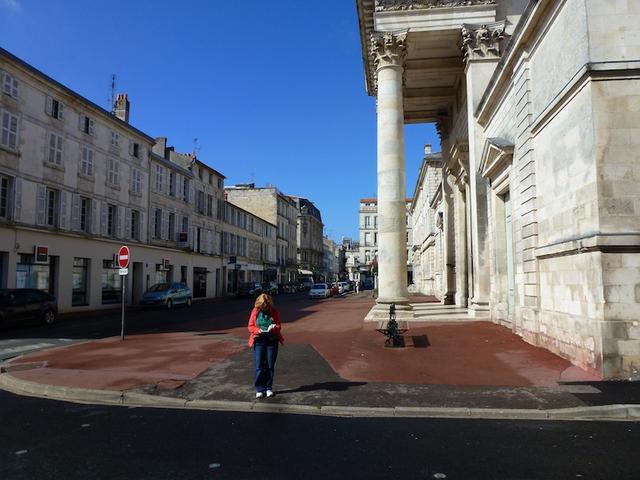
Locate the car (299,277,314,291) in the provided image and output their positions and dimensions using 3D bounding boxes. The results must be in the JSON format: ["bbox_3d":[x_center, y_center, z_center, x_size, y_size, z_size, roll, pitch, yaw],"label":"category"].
[{"bbox_3d":[-2.210,7.199,75.662,1.900,2.100,4.700,-1,-5,8],"label":"car"}]

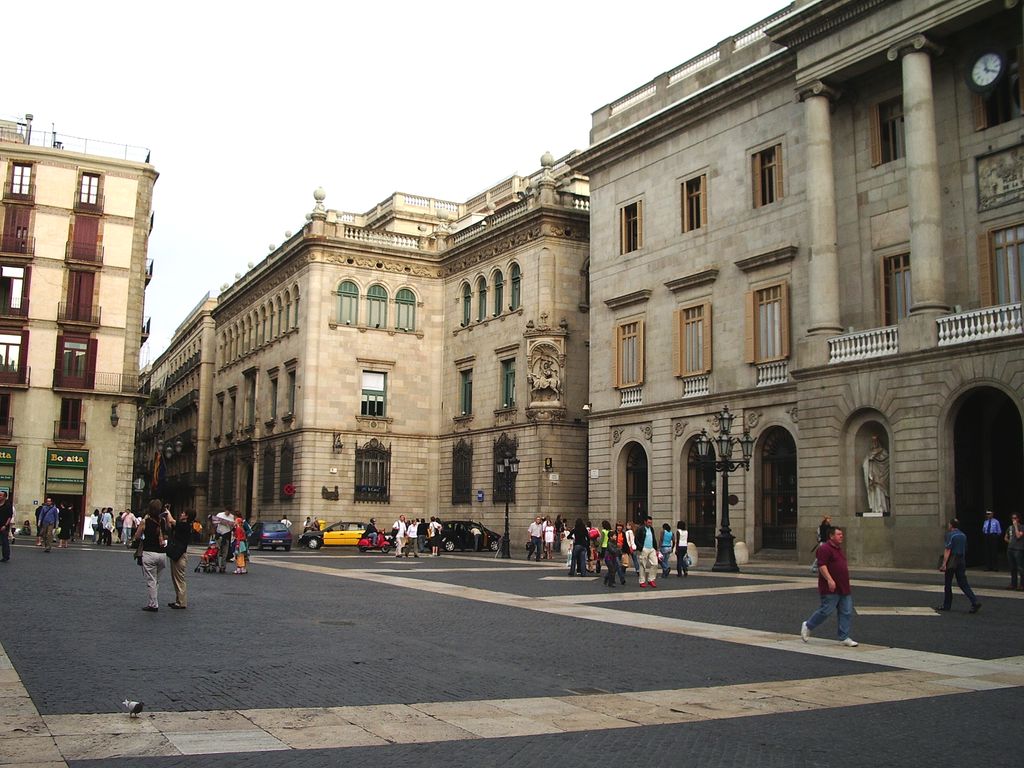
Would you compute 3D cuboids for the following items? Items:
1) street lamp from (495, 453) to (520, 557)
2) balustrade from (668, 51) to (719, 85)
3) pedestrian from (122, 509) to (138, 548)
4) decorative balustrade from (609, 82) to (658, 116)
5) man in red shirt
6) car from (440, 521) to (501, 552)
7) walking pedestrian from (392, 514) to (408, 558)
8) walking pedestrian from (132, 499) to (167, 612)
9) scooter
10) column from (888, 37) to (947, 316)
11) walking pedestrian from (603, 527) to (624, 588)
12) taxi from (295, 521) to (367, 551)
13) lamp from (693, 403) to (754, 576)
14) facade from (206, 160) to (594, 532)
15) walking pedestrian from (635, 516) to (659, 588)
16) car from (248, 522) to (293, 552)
[{"bbox_3d":[-0.165,5.043,42.800,0.950,4.300,0.950,0,-8,5],"label":"street lamp"},{"bbox_3d":[7.994,-13.895,45.602,0.300,0.600,3.400,6,-9,-30],"label":"balustrade"},{"bbox_3d":[-17.847,6.722,48.500,0.550,1.700,0.400,-1,-8,10],"label":"pedestrian"},{"bbox_3d":[5.759,-13.332,48.775,0.300,0.720,3.360,6,-10,-32],"label":"decorative balustrade"},{"bbox_3d":[4.751,3.002,15.527,0.850,1.750,0.600,-4,-9,28],"label":"man in red shirt"},{"bbox_3d":[-2.386,7.899,53.700,4.300,1.560,1.800,5,-9,-28],"label":"car"},{"bbox_3d":[-4.523,6.186,42.000,0.550,1.760,0.450,7,-10,-35],"label":"walking pedestrian"},{"bbox_3d":[-5.654,2.661,16.224,0.550,1.710,0.480,5,-9,-26],"label":"walking pedestrian"},{"bbox_3d":[-6.299,7.196,47.579,1.700,1.080,0.680,-2,-9,19],"label":"scooter"},{"bbox_3d":[13.646,-6.945,34.639,1.280,9.510,1.280,6,-10,-32],"label":"column"},{"bbox_3d":[2.600,4.527,26.907,0.500,1.500,0.470,-4,-9,28],"label":"walking pedestrian"},{"bbox_3d":[-8.648,7.814,53.300,4.400,1.430,1.740,4,-9,-19],"label":"taxi"},{"bbox_3d":[7.073,3.462,34.300,1.930,5.450,1.930,-1,-9,12],"label":"lamp"},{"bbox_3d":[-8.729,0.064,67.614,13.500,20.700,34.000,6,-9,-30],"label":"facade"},{"bbox_3d":[3.521,4.346,26.829,0.620,1.770,0.500,2,-8,-10],"label":"walking pedestrian"},{"bbox_3d":[-12.213,7.595,51.300,1.660,1.400,3.850,5,-9,-27],"label":"car"}]

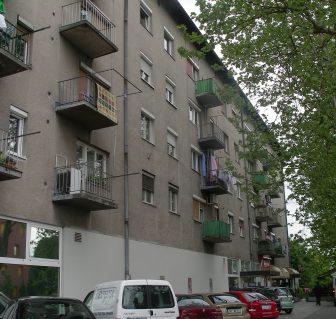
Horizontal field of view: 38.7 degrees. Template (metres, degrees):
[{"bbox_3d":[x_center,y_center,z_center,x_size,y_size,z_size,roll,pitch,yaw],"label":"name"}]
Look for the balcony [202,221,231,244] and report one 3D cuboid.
[{"bbox_3d":[2.921,4.298,28.200,1.061,1.098,2.104,-8,-17,22],"label":"balcony"}]

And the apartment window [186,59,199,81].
[{"bbox_3d":[1.522,-5.449,29.739,0.146,1.235,1.876,-8,-17,22],"label":"apartment window"}]

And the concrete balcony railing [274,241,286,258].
[{"bbox_3d":[10.795,9.105,47.258,1.092,1.174,2.275,-8,-16,22],"label":"concrete balcony railing"}]

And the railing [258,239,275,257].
[{"bbox_3d":[8.297,7.451,40.017,1.080,1.144,2.105,-8,-17,22],"label":"railing"}]

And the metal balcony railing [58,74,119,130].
[{"bbox_3d":[-2.803,-1.969,16.908,1.092,1.138,2.284,-8,-16,22],"label":"metal balcony railing"}]

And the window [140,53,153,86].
[{"bbox_3d":[-1.116,-4.627,24.833,0.160,1.420,1.460,-8,-17,22],"label":"window"}]

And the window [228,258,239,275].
[{"bbox_3d":[4.393,7.245,32.221,0.137,1.034,2.379,-8,-17,22],"label":"window"}]

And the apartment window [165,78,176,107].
[{"bbox_3d":[0.141,-3.876,27.701,0.160,1.410,1.500,-8,-17,22],"label":"apartment window"}]

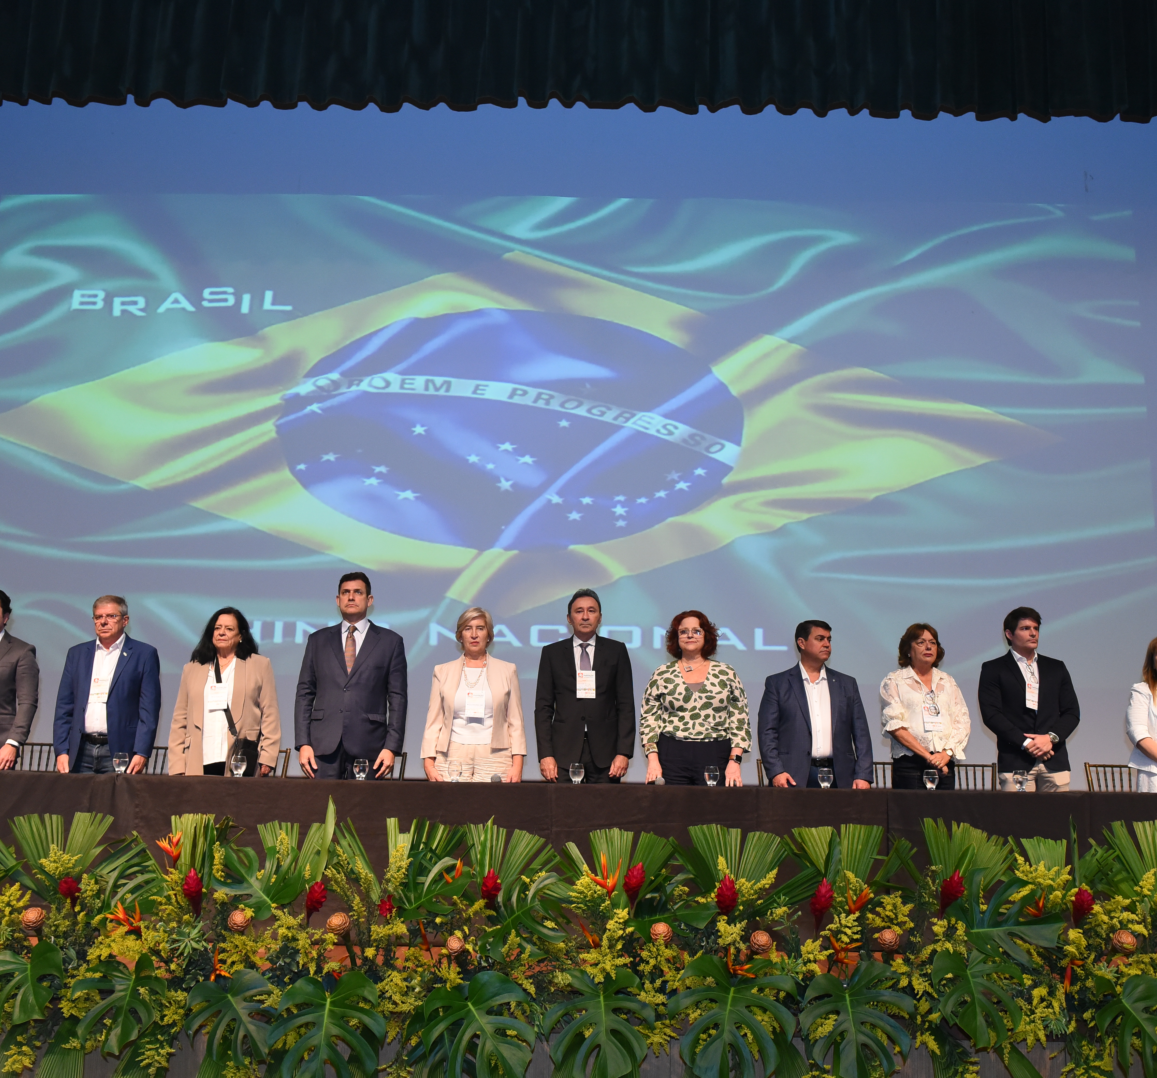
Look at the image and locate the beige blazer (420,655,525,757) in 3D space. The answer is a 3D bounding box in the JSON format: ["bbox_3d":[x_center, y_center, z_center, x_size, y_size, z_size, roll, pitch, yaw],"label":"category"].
[{"bbox_3d":[-0.538,0.849,6.610,0.520,0.530,0.300,2,-11,-3],"label":"beige blazer"}]

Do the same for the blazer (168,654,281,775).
[{"bbox_3d":[-1.808,0.908,6.643,0.562,0.637,0.300,1,-11,3],"label":"blazer"}]

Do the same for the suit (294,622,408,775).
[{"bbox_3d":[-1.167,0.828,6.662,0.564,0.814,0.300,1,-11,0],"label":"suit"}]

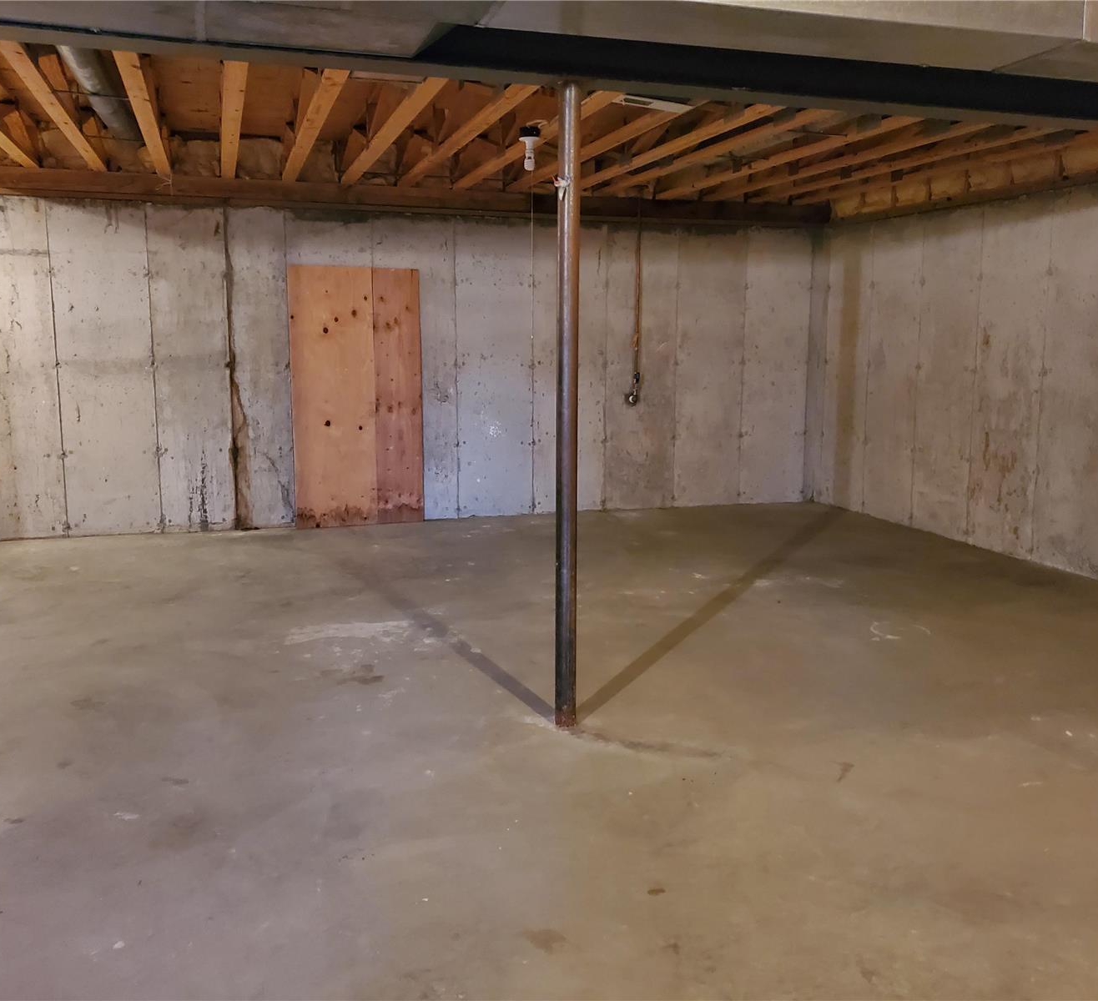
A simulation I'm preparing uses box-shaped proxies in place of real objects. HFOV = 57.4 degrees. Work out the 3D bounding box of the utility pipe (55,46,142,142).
[{"bbox_3d":[-2.218,-2.071,4.869,0.150,0.150,2.450,-3,10,-18],"label":"utility pipe"}]

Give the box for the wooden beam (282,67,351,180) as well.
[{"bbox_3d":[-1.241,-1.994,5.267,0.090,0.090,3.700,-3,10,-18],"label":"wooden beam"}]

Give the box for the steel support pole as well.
[{"bbox_3d":[0.062,-0.270,3.401,0.076,2.180,0.076,0,9,0],"label":"steel support pole"}]

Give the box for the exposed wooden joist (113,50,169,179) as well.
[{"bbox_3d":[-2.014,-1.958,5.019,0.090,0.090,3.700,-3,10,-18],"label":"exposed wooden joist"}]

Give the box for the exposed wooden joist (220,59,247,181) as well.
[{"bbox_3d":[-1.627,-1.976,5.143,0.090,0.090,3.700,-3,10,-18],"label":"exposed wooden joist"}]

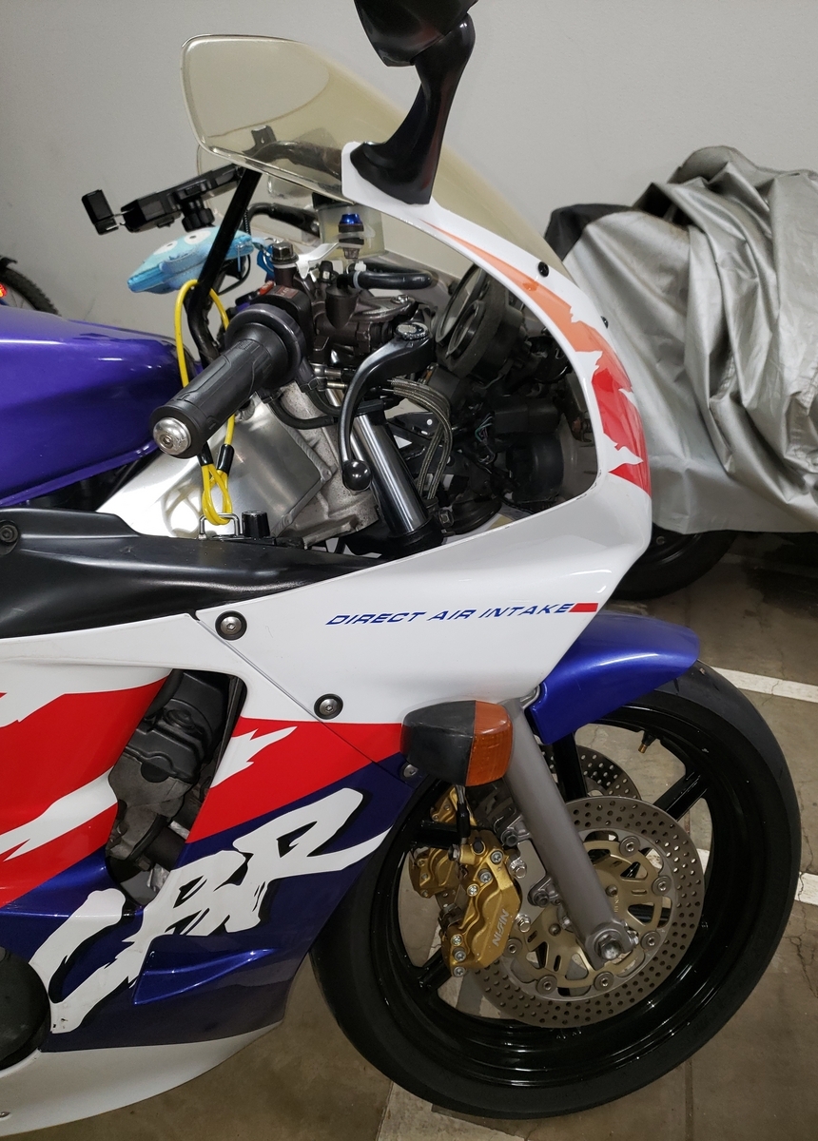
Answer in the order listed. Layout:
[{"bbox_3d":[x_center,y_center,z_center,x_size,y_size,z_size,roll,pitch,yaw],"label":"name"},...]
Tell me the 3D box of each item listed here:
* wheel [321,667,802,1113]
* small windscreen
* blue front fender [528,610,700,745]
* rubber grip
[{"bbox_3d":[0.176,0.354,0.973,0.586,0.586,0.114,-5,13,-13],"label":"wheel"},{"bbox_3d":[-0.022,-0.358,0.752,0.345,0.190,0.300,-2,15,-9],"label":"small windscreen"},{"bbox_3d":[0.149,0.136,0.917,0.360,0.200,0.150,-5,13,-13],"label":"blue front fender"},{"bbox_3d":[-0.123,-0.120,0.564,0.048,0.048,0.123,2,38,19],"label":"rubber grip"}]

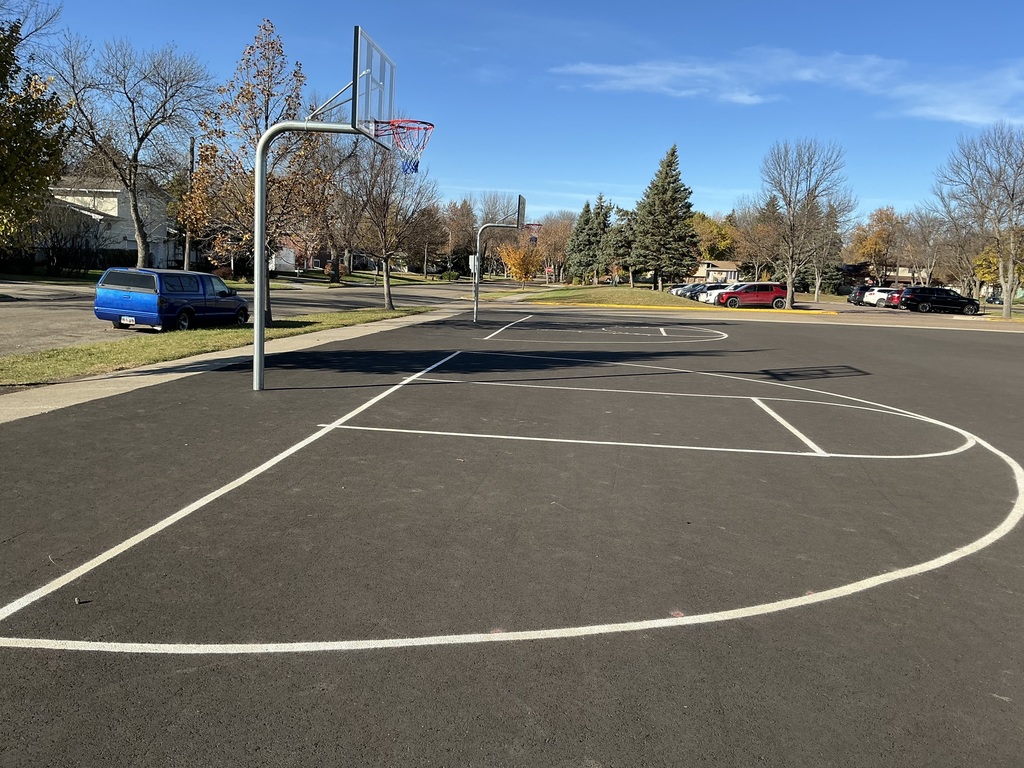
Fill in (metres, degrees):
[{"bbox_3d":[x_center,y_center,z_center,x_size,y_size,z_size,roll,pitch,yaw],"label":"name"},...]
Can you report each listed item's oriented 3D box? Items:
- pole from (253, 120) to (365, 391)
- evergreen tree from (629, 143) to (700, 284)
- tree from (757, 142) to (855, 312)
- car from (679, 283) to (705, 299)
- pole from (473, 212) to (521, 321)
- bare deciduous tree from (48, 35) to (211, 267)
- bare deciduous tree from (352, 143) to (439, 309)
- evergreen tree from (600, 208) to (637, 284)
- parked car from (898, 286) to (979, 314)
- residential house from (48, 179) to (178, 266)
[{"bbox_3d":[-2.333,-1.427,9.530,1.320,3.090,0.120,3,8,5],"label":"pole"},{"bbox_3d":[14.826,-16.081,80.000,6.800,14.100,6.800,3,8,6],"label":"evergreen tree"},{"bbox_3d":[19.312,-10.495,54.500,6.200,11.100,6.200,3,7,0],"label":"tree"},{"bbox_3d":[16.292,-7.459,68.500,4.650,1.620,1.860,3,7,0],"label":"car"},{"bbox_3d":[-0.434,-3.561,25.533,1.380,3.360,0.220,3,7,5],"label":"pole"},{"bbox_3d":[-21.242,-12.856,46.000,8.600,13.000,8.400,3,8,6],"label":"bare deciduous tree"},{"bbox_3d":[-4.402,-5.971,31.300,3.300,6.300,3.300,3,8,6],"label":"bare deciduous tree"},{"bbox_3d":[11.409,-13.894,84.000,4.600,8.200,4.600,3,7,0],"label":"evergreen tree"},{"bbox_3d":[32.720,-6.424,63.500,5.450,1.880,2.020,3,7,6],"label":"parked car"},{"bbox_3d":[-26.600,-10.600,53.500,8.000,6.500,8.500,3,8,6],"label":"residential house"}]

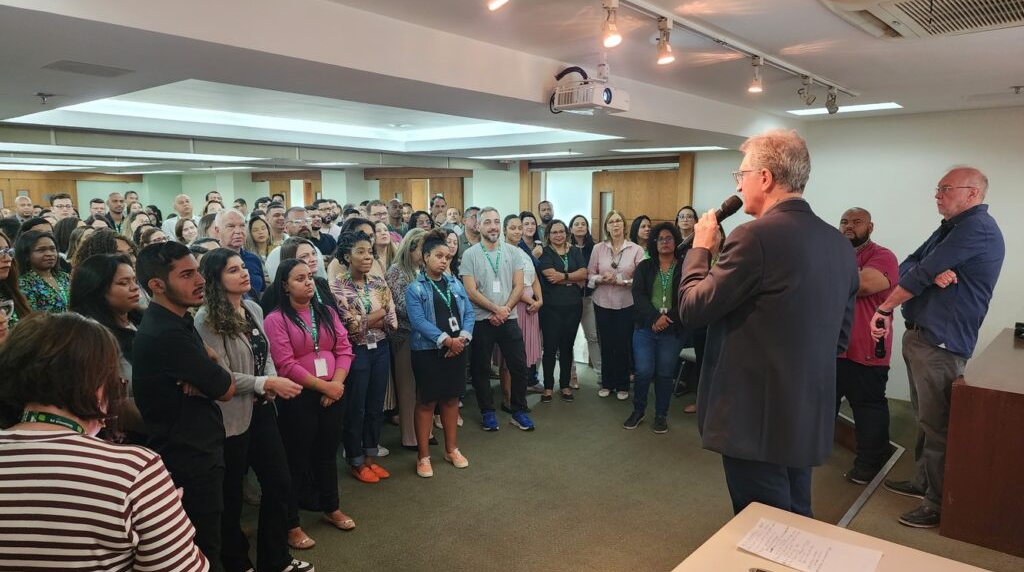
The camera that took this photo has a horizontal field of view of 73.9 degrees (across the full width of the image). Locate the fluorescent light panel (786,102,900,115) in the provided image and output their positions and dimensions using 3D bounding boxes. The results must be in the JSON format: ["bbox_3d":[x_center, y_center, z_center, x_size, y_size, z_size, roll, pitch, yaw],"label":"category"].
[{"bbox_3d":[2.442,-1.311,5.002,0.732,0.050,0.311,6,10,40],"label":"fluorescent light panel"}]

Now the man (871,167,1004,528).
[{"bbox_3d":[2.169,0.289,3.487,0.530,1.760,0.520,2,8,18],"label":"man"}]

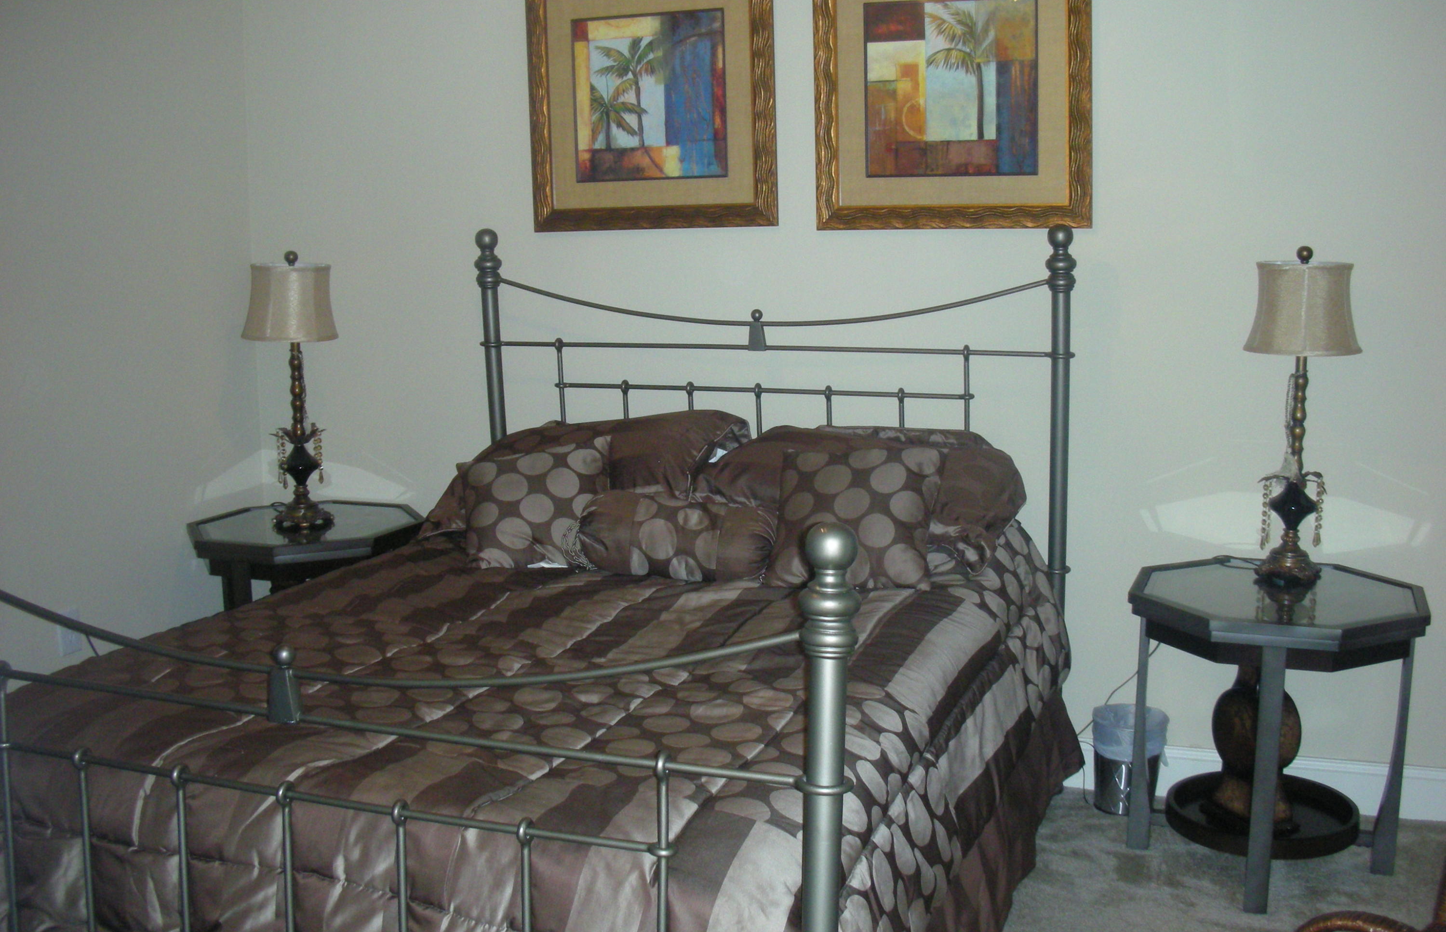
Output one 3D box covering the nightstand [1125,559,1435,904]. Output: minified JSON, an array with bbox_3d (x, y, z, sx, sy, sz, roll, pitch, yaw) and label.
[{"bbox_3d":[1.220,0.588,3.263,0.627,0.651,0.627,3,10,22],"label":"nightstand"}]

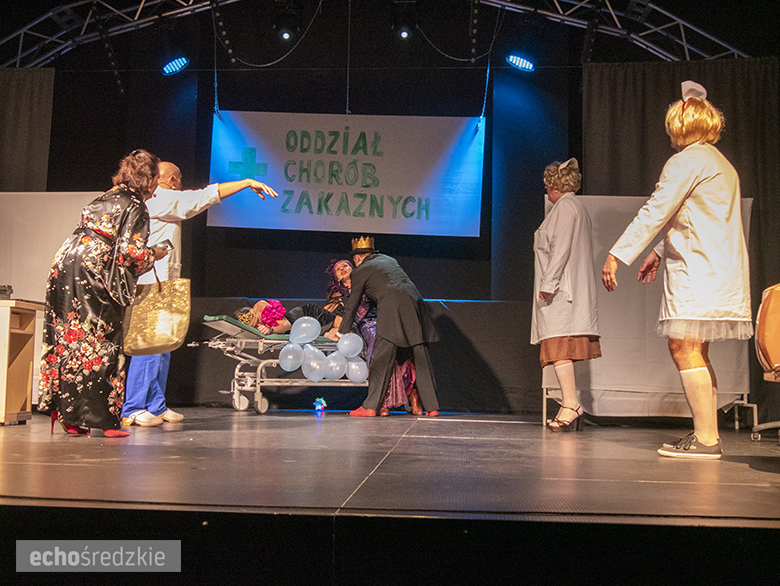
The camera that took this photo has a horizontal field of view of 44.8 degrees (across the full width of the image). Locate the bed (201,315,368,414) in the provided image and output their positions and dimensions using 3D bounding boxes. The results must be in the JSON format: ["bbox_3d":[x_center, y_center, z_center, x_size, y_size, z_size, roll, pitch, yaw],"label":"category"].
[{"bbox_3d":[-0.535,0.581,7.739,1.850,0.760,0.680,2,-3,-22],"label":"bed"}]

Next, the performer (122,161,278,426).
[{"bbox_3d":[-1.263,0.001,6.344,0.920,1.760,0.580,2,-3,-28],"label":"performer"}]

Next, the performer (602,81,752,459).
[{"bbox_3d":[1.491,-0.120,4.918,0.680,1.930,0.620,-1,-3,31],"label":"performer"}]

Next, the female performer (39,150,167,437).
[{"bbox_3d":[-1.674,0.003,5.592,0.700,1.670,0.580,2,-3,-25],"label":"female performer"}]

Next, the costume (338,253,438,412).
[{"bbox_3d":[-0.003,0.255,7.285,0.720,1.380,0.620,-1,-3,31],"label":"costume"}]

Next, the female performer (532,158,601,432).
[{"bbox_3d":[1.167,0.013,6.245,0.440,1.790,0.520,0,-3,10],"label":"female performer"}]

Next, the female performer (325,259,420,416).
[{"bbox_3d":[-0.122,0.328,7.481,0.650,1.250,0.700,2,-3,-27],"label":"female performer"}]

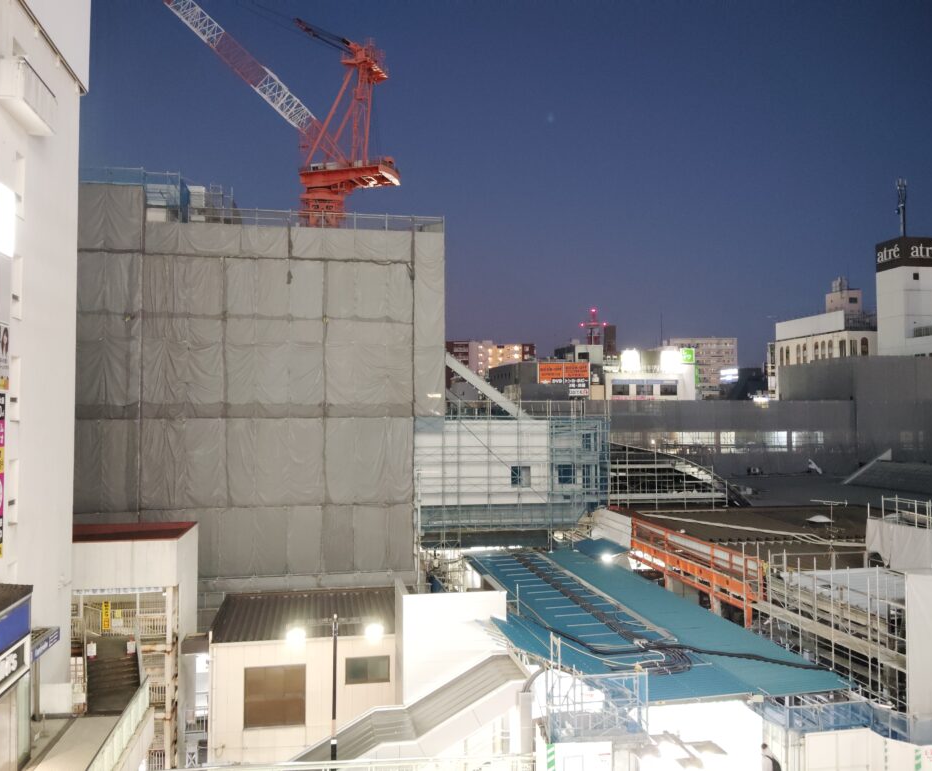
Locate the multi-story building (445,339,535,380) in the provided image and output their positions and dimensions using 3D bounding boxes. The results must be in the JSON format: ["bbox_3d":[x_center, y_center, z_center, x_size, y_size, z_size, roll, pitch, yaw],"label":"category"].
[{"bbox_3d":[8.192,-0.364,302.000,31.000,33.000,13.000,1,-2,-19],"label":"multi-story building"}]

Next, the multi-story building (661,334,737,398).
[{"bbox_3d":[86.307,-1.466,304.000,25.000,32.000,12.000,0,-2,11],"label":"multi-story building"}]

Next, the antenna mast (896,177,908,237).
[{"bbox_3d":[51.727,-20.916,98.300,1.150,7.100,1.150,0,-2,-10],"label":"antenna mast"}]

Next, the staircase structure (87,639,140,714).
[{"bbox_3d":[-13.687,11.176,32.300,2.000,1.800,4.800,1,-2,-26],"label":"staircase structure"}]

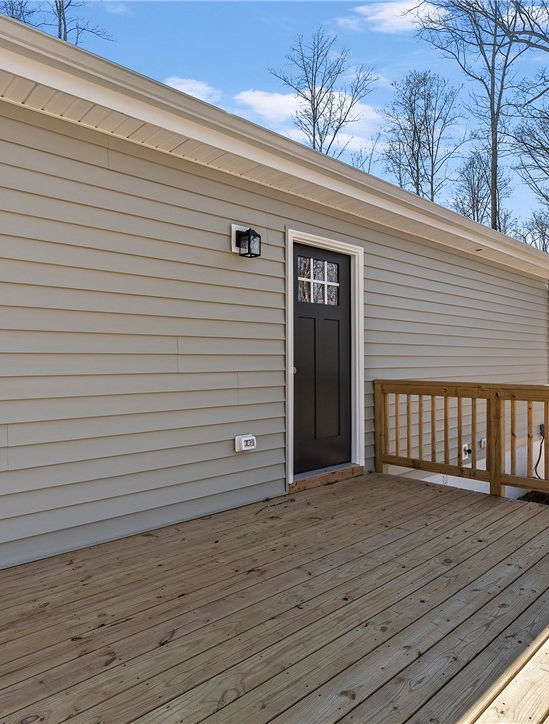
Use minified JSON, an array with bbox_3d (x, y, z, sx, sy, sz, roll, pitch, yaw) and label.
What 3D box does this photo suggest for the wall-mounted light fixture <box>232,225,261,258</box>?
[{"bbox_3d":[-0.199,-0.887,3.595,0.180,0.272,0.195,0,0,-42],"label":"wall-mounted light fixture"}]

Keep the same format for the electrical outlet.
[{"bbox_3d":[-0.220,0.620,3.656,0.166,0.120,0.075,0,0,-42],"label":"electrical outlet"}]

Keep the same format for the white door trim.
[{"bbox_3d":[0.459,-0.043,4.343,1.020,2.110,0.100,0,0,-42],"label":"white door trim"}]

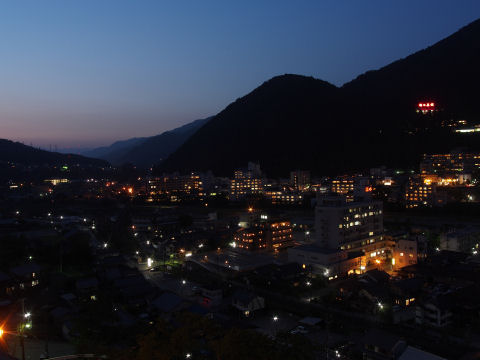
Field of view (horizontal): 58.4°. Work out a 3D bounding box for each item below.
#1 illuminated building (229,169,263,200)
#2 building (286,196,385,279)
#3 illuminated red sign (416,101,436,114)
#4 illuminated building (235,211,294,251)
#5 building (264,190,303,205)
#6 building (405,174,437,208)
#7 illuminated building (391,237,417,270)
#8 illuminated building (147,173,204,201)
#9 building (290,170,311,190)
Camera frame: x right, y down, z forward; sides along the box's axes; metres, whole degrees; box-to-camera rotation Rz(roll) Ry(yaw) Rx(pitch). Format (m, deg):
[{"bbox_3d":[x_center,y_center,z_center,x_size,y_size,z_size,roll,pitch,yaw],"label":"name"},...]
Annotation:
[{"bbox_3d":[9.000,5.716,541.202,39.000,41.000,18.000,-1,3,-12],"label":"illuminated building"},{"bbox_3d":[55.000,26.236,233.872,25.000,35.000,63.000,3,4,42],"label":"building"},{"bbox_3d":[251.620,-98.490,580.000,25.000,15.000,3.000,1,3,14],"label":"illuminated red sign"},{"bbox_3d":[13.800,29.660,244.083,21.000,21.000,27.000,-3,4,-42],"label":"illuminated building"},{"bbox_3d":[49.500,20.428,493.963,41.000,17.000,15.000,0,3,-5],"label":"building"},{"bbox_3d":[180.500,11.668,432.364,27.000,33.500,17.000,1,3,14],"label":"building"},{"bbox_3d":[86.500,37.923,226.525,11.500,14.500,9.500,2,4,30],"label":"illuminated building"},{"bbox_3d":[-82.000,7.030,553.296,72.000,37.000,20.000,0,3,-7],"label":"illuminated building"},{"bbox_3d":[88.500,2.308,636.162,27.000,33.000,18.000,0,3,0],"label":"building"}]

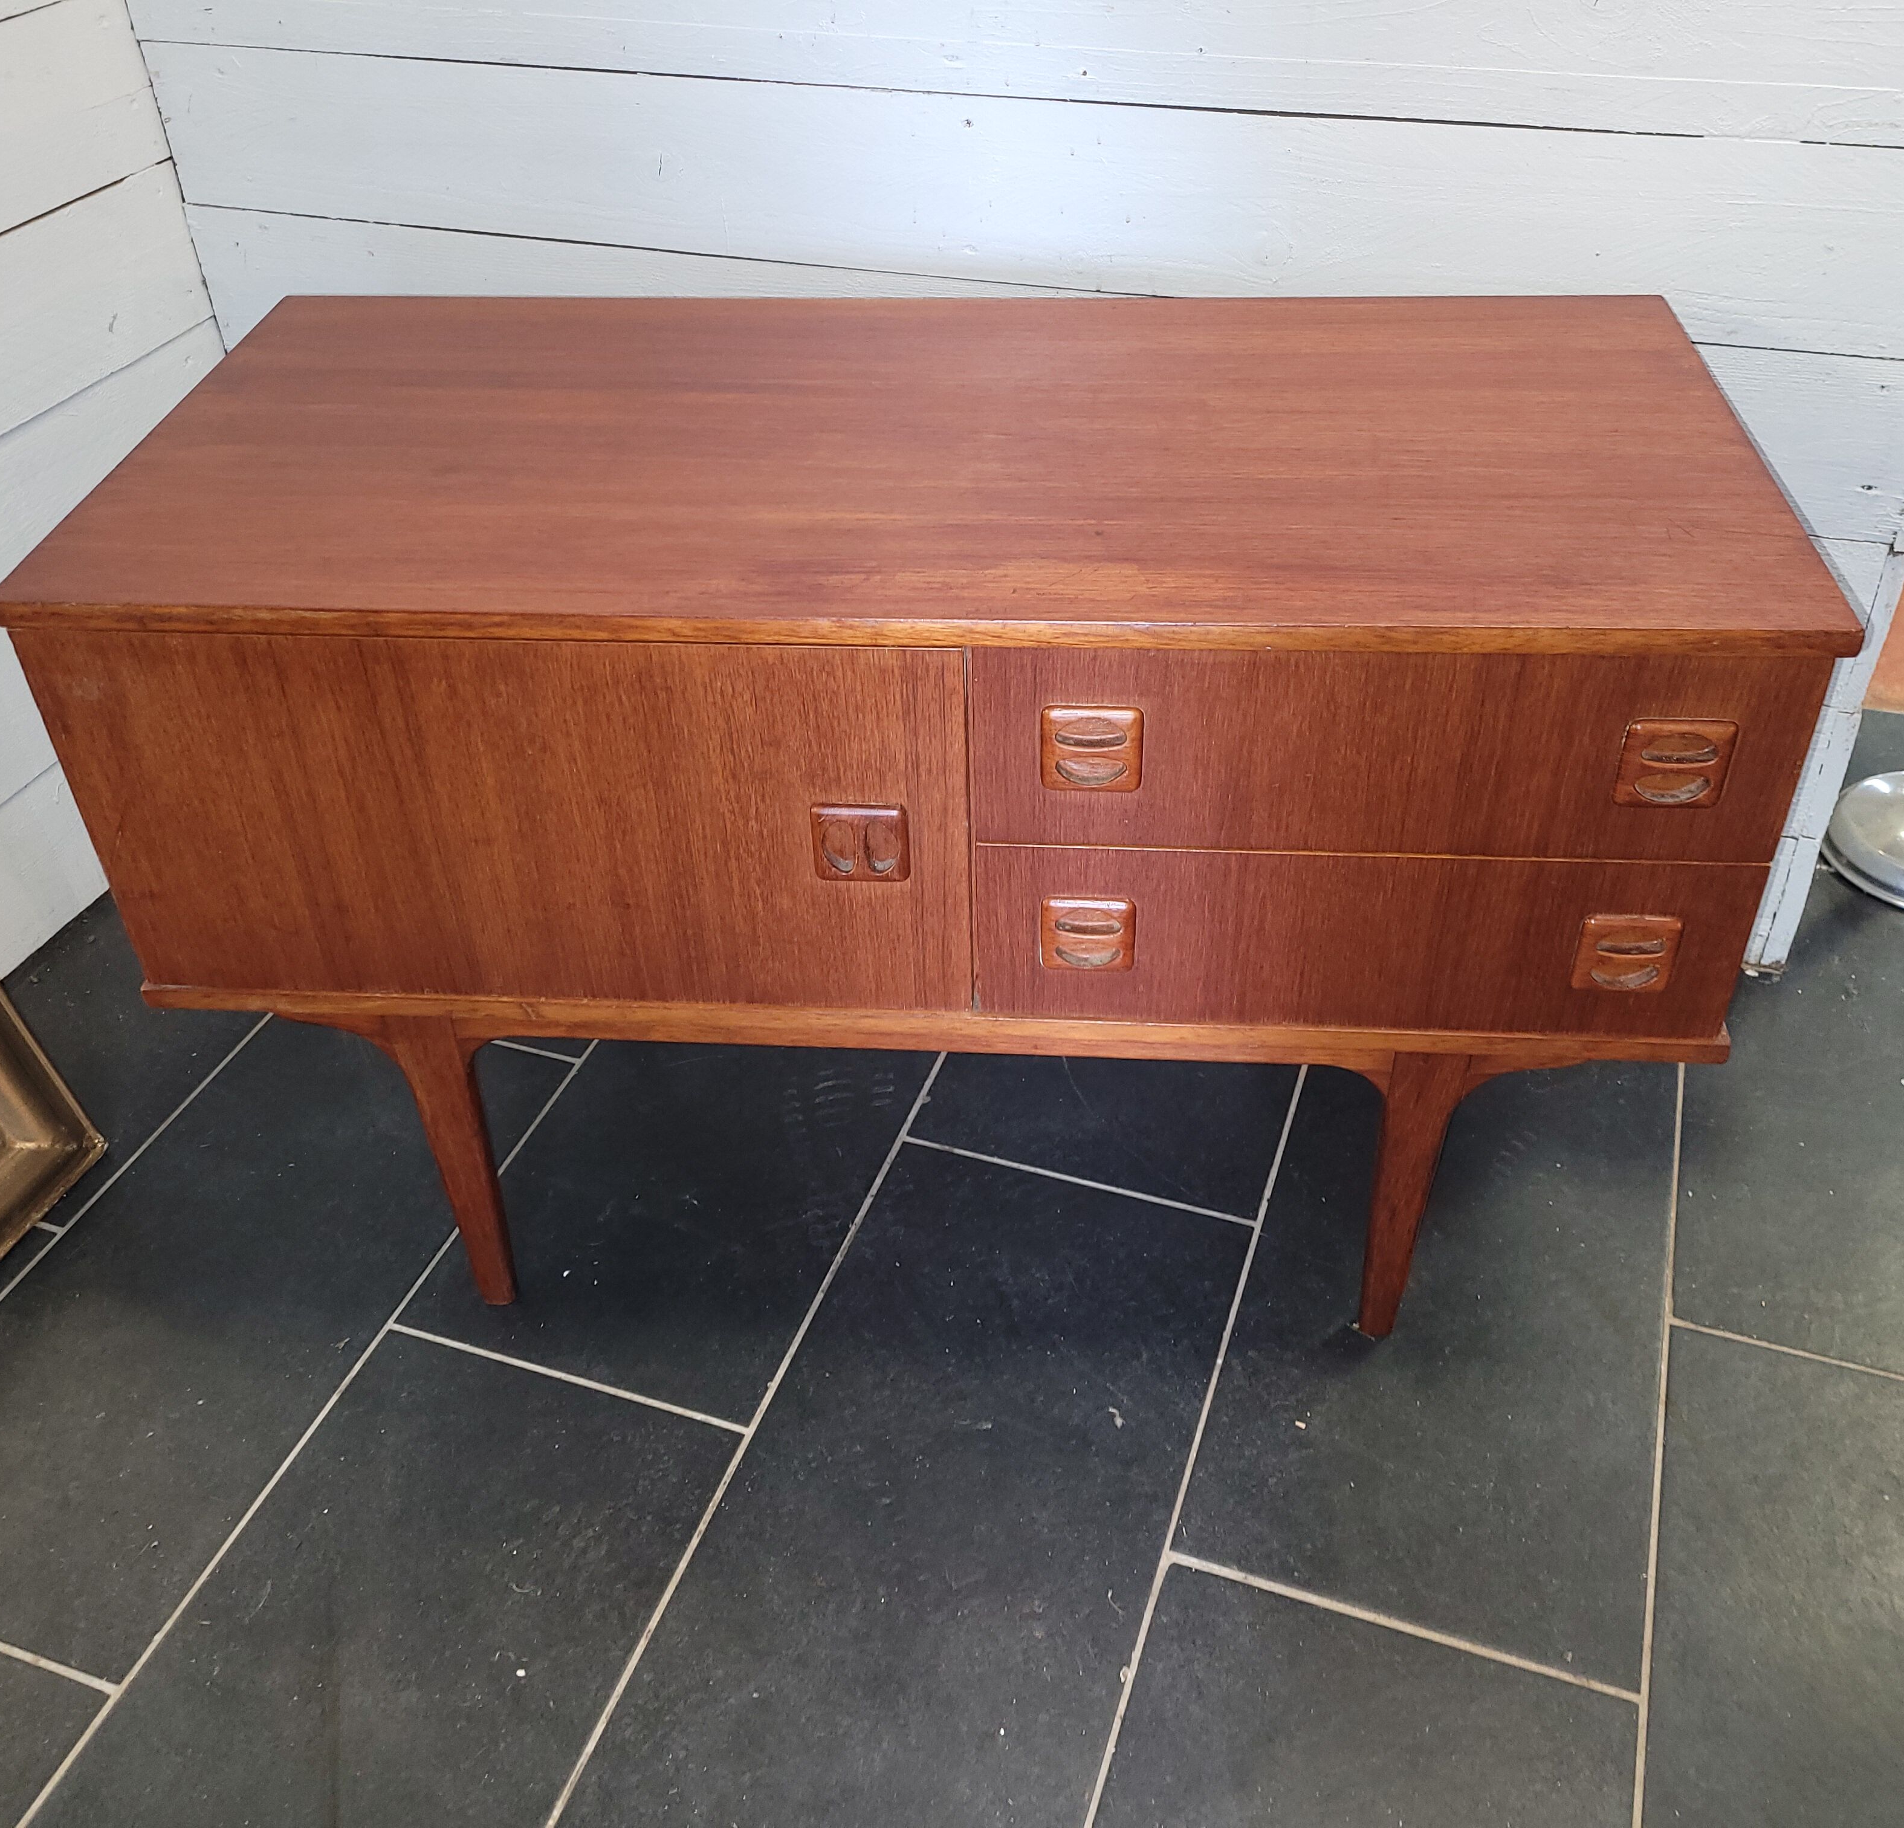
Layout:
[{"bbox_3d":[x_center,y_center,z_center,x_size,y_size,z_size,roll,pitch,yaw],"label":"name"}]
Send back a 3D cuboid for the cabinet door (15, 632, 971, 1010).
[{"bbox_3d":[-0.264,-0.055,1.122,0.550,0.273,0.018,2,39,5],"label":"cabinet door"}]

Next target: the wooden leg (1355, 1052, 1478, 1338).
[{"bbox_3d":[0.314,0.190,1.272,0.056,0.300,0.038,2,39,5],"label":"wooden leg"}]

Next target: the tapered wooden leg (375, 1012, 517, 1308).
[{"bbox_3d":[-0.352,0.170,1.330,0.056,0.300,0.038,2,39,5],"label":"tapered wooden leg"}]

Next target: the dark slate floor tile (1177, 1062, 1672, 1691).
[{"bbox_3d":[0.389,0.279,1.404,0.300,0.010,0.600,11,41,16],"label":"dark slate floor tile"}]

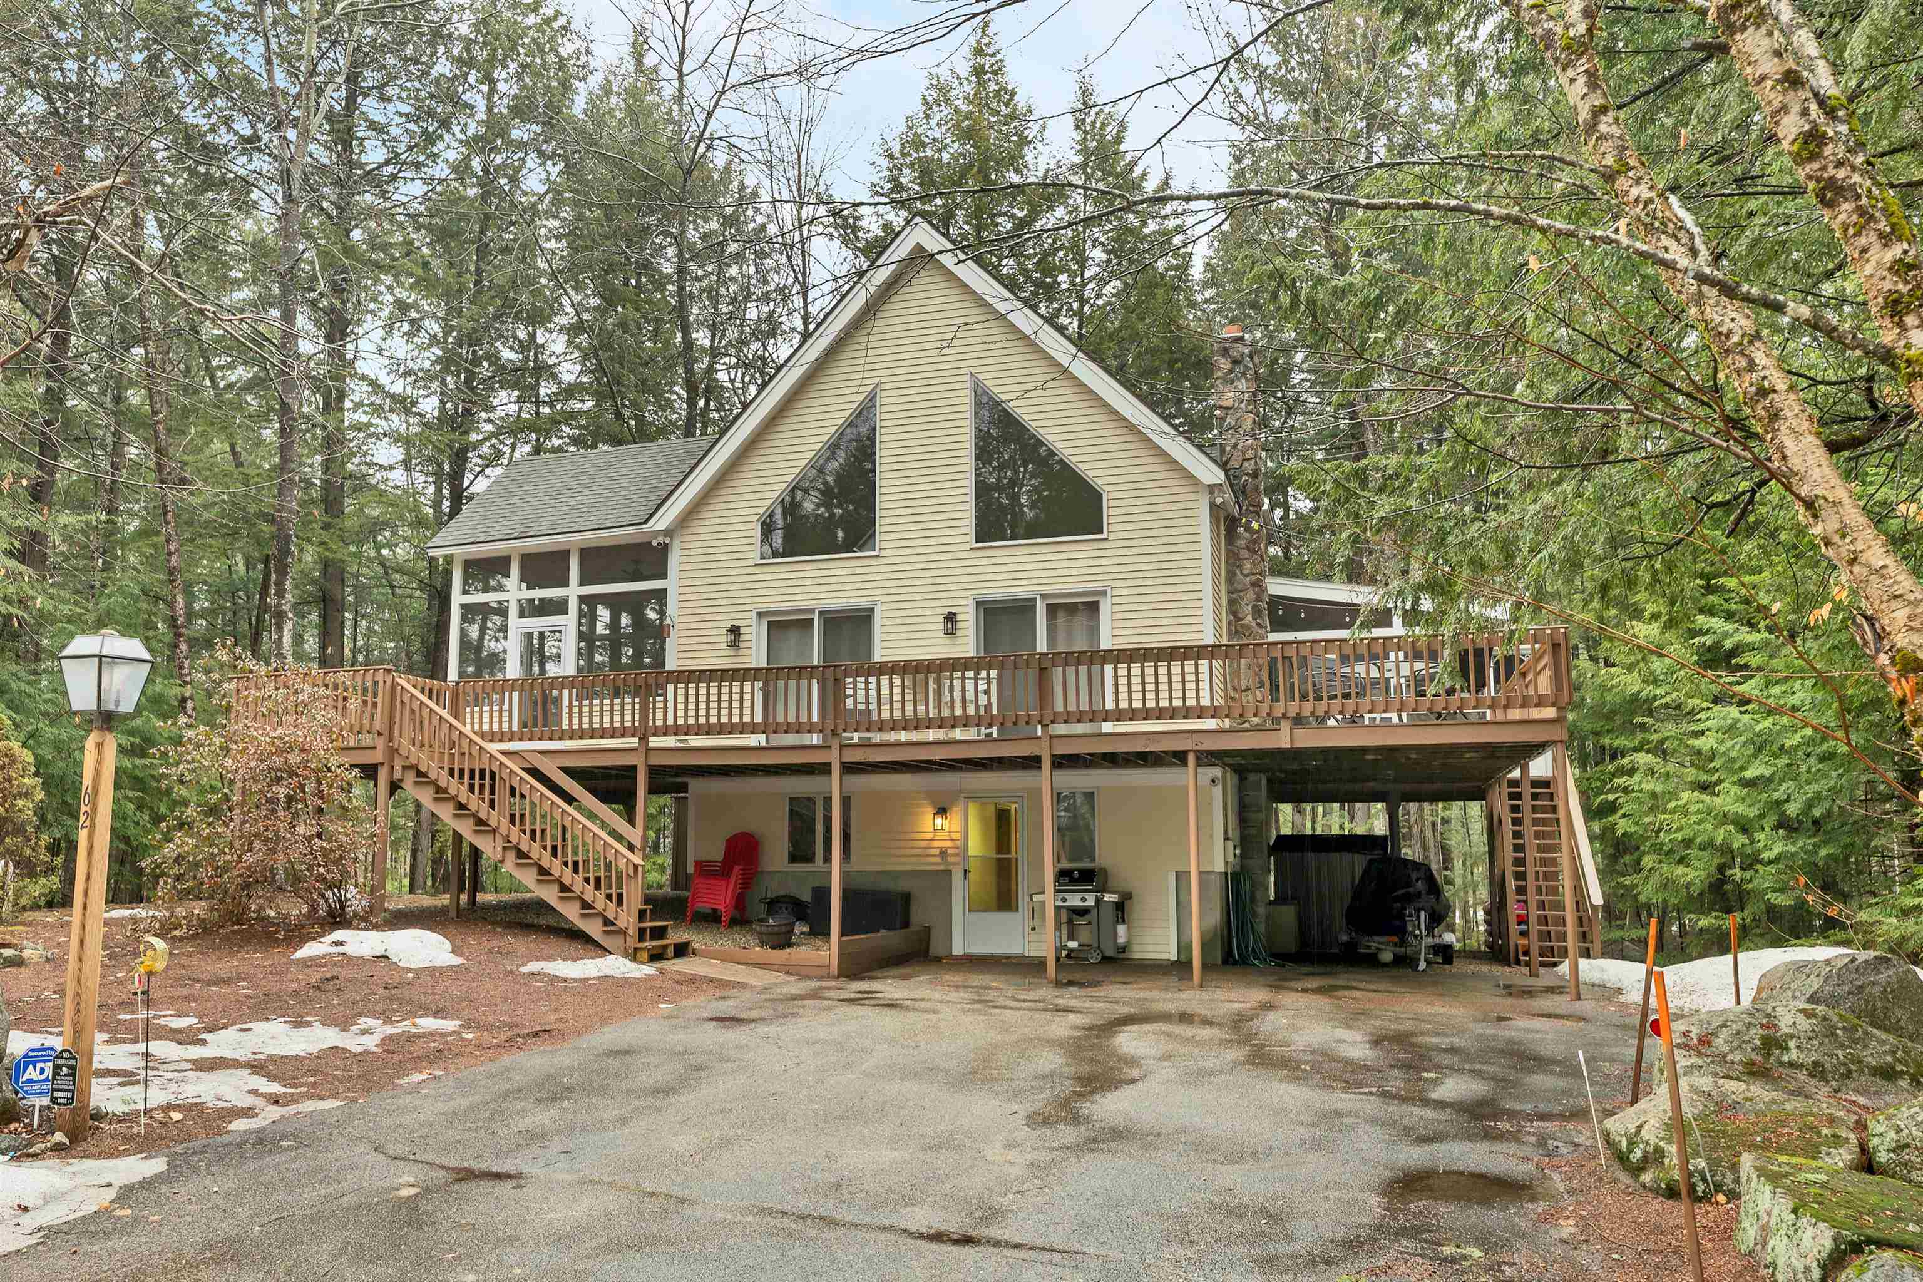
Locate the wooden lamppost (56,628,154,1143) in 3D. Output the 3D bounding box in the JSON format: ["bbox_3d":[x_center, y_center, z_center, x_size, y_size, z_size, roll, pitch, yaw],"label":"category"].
[{"bbox_3d":[-4.073,1.112,5.997,0.256,2.350,0.256,-3,-8,20],"label":"wooden lamppost"}]

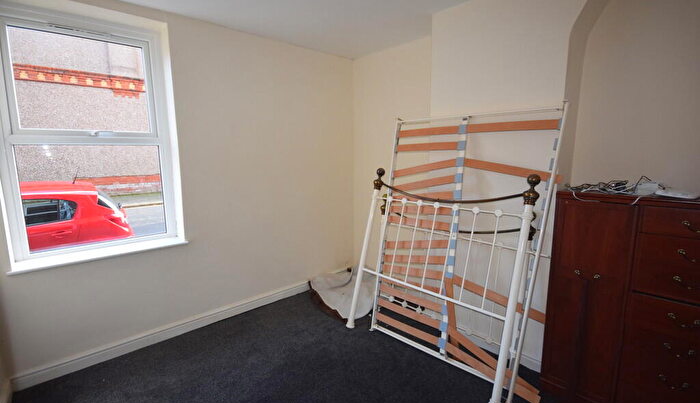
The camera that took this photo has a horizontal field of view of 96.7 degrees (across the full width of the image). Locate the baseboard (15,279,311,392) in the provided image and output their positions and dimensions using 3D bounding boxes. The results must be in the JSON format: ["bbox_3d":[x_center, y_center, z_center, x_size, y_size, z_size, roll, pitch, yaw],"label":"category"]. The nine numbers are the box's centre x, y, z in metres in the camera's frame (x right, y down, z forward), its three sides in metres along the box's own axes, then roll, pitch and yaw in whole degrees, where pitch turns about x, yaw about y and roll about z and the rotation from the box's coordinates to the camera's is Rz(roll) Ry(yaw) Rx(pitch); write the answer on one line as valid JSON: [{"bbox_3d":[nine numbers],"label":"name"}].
[{"bbox_3d":[-1.229,1.066,2.914,2.653,0.107,0.027,-8,12,-41],"label":"baseboard"}]

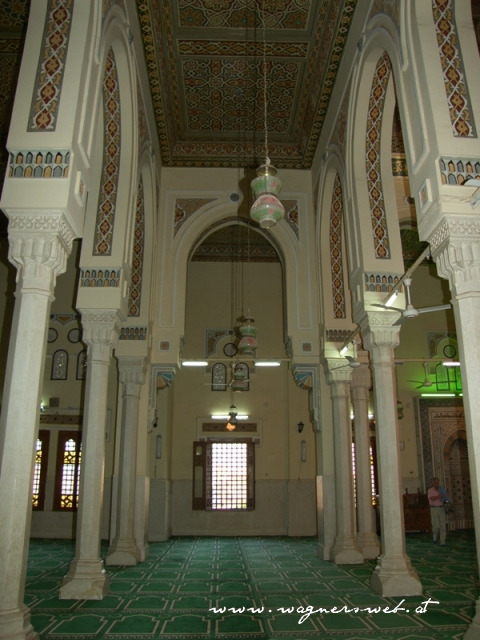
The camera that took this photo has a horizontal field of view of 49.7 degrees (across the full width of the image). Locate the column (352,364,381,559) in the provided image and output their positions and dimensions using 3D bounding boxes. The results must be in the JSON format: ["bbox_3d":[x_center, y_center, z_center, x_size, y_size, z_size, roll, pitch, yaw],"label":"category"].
[{"bbox_3d":[2.658,3.088,11.639,0.600,4.126,0.600,0,-17,-2],"label":"column"}]

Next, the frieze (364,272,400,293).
[{"bbox_3d":[2.405,-0.619,8.685,0.619,0.351,0.080,1,-18,-2],"label":"frieze"}]

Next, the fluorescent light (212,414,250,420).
[{"bbox_3d":[-0.321,3.126,16.600,1.200,0.120,0.100,0,-17,-2],"label":"fluorescent light"}]

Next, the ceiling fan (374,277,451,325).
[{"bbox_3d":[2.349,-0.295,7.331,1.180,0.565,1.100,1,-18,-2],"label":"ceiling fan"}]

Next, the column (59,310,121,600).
[{"bbox_3d":[-2.263,1.964,8.150,0.620,4.247,0.620,0,-17,-2],"label":"column"}]

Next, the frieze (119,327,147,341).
[{"bbox_3d":[-2.411,0.302,11.644,0.695,0.325,0.080,1,-18,-2],"label":"frieze"}]

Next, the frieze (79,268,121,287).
[{"bbox_3d":[-2.318,-0.697,8.629,0.640,0.310,0.080,0,-17,-2],"label":"frieze"}]

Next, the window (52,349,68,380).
[{"bbox_3d":[-5.592,1.387,16.040,0.540,0.957,0.100,1,-18,-2],"label":"window"}]

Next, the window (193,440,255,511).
[{"bbox_3d":[-0.544,5.001,16.679,2.027,2.189,0.160,1,-18,-2],"label":"window"}]

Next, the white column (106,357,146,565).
[{"bbox_3d":[-2.379,2.923,11.153,0.620,4.209,0.620,0,-17,-2],"label":"white column"}]

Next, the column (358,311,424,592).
[{"bbox_3d":[2.314,2.020,8.229,0.620,4.141,0.620,0,-17,-2],"label":"column"}]

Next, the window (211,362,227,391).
[{"bbox_3d":[-0.723,1.945,17.680,0.549,0.970,0.100,1,-18,-2],"label":"window"}]

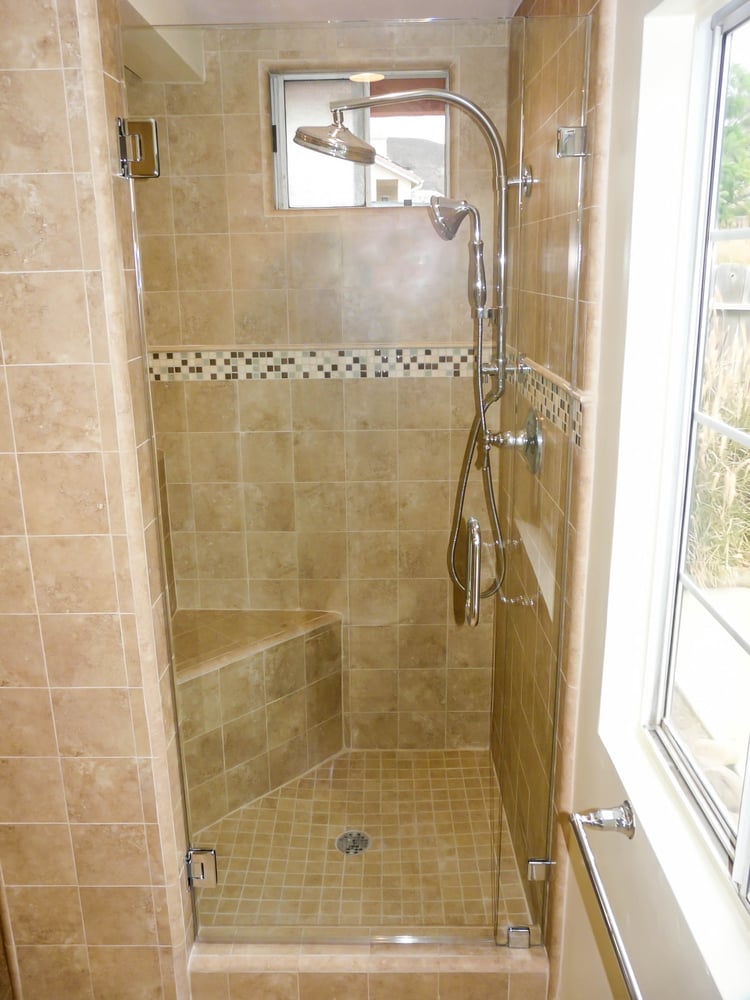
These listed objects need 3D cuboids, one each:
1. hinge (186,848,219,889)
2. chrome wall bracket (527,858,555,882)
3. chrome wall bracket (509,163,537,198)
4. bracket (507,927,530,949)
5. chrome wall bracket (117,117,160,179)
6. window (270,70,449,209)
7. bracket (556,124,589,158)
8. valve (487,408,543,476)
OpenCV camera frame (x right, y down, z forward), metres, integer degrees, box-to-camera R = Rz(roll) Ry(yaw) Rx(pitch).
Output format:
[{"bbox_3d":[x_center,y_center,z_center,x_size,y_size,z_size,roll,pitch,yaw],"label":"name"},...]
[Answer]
[{"bbox_3d":[-0.378,0.805,1.768,0.063,0.090,0.042,-1,15,1],"label":"hinge"},{"bbox_3d":[0.355,0.806,1.759,0.047,0.045,0.025,-1,15,1],"label":"chrome wall bracket"},{"bbox_3d":[0.332,-0.741,1.877,0.048,0.070,0.070,-1,15,0],"label":"chrome wall bracket"},{"bbox_3d":[0.323,0.980,1.809,0.046,0.046,0.025,-1,15,1],"label":"bracket"},{"bbox_3d":[-0.400,-0.598,1.375,0.063,0.090,0.042,-1,15,1],"label":"chrome wall bracket"},{"bbox_3d":[-0.039,-0.979,2.212,0.482,0.355,0.060,-1,15,1],"label":"window"},{"bbox_3d":[0.333,-0.604,1.365,0.049,0.046,0.025,-1,15,1],"label":"bracket"},{"bbox_3d":[0.314,-0.136,1.853,0.110,0.150,0.147,-1,15,0],"label":"valve"}]

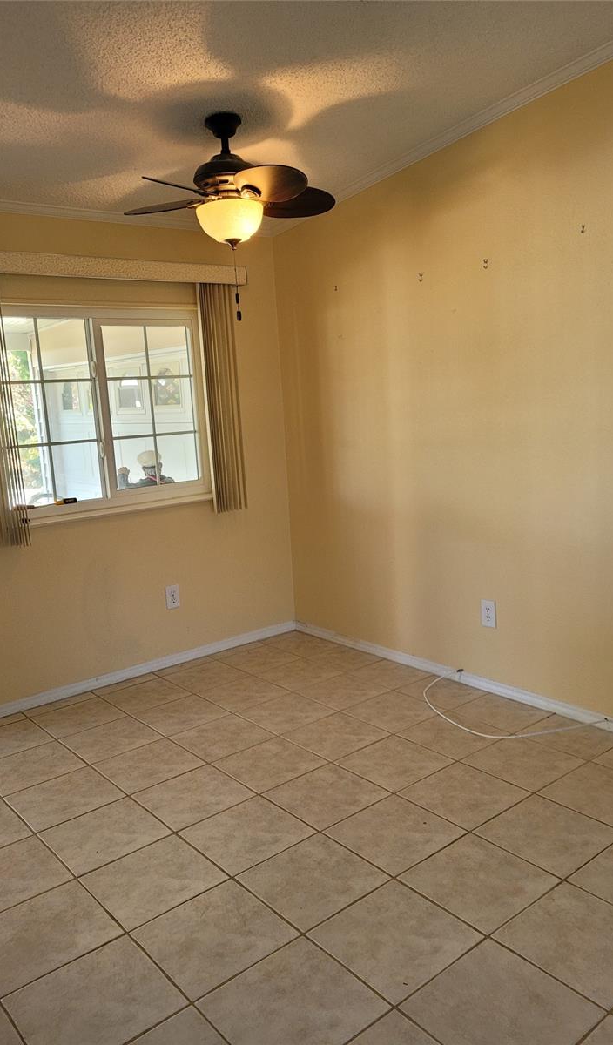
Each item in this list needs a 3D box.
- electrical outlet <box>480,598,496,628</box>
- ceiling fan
[{"bbox_3d":[0.799,0.399,3.440,0.008,0.116,0.071,-11,12,-38],"label":"electrical outlet"},{"bbox_3d":[-0.286,-1.231,2.857,0.890,0.440,0.890,-11,12,-38],"label":"ceiling fan"}]

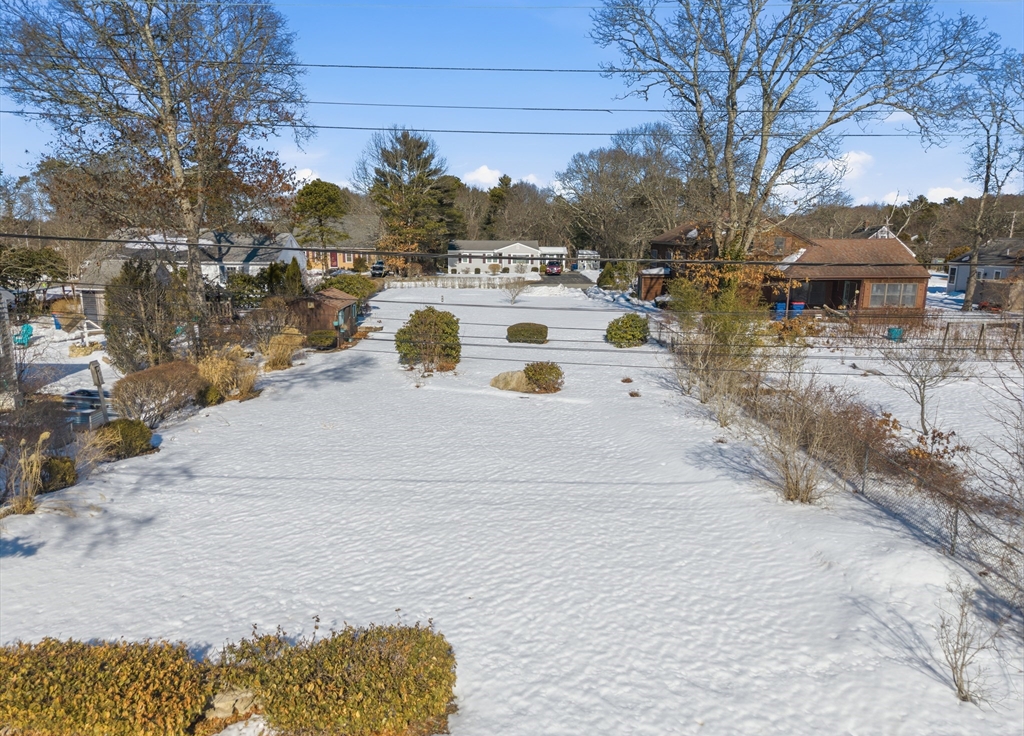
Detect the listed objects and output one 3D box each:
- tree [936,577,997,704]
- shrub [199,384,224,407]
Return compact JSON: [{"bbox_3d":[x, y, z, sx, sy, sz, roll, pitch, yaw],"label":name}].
[{"bbox_3d":[5.838,3.482,9.100,0.795,1.757,0.795,0,11,0],"label":"tree"},{"bbox_3d":[-10.314,0.937,24.330,0.925,0.692,0.925,0,11,0],"label":"shrub"}]

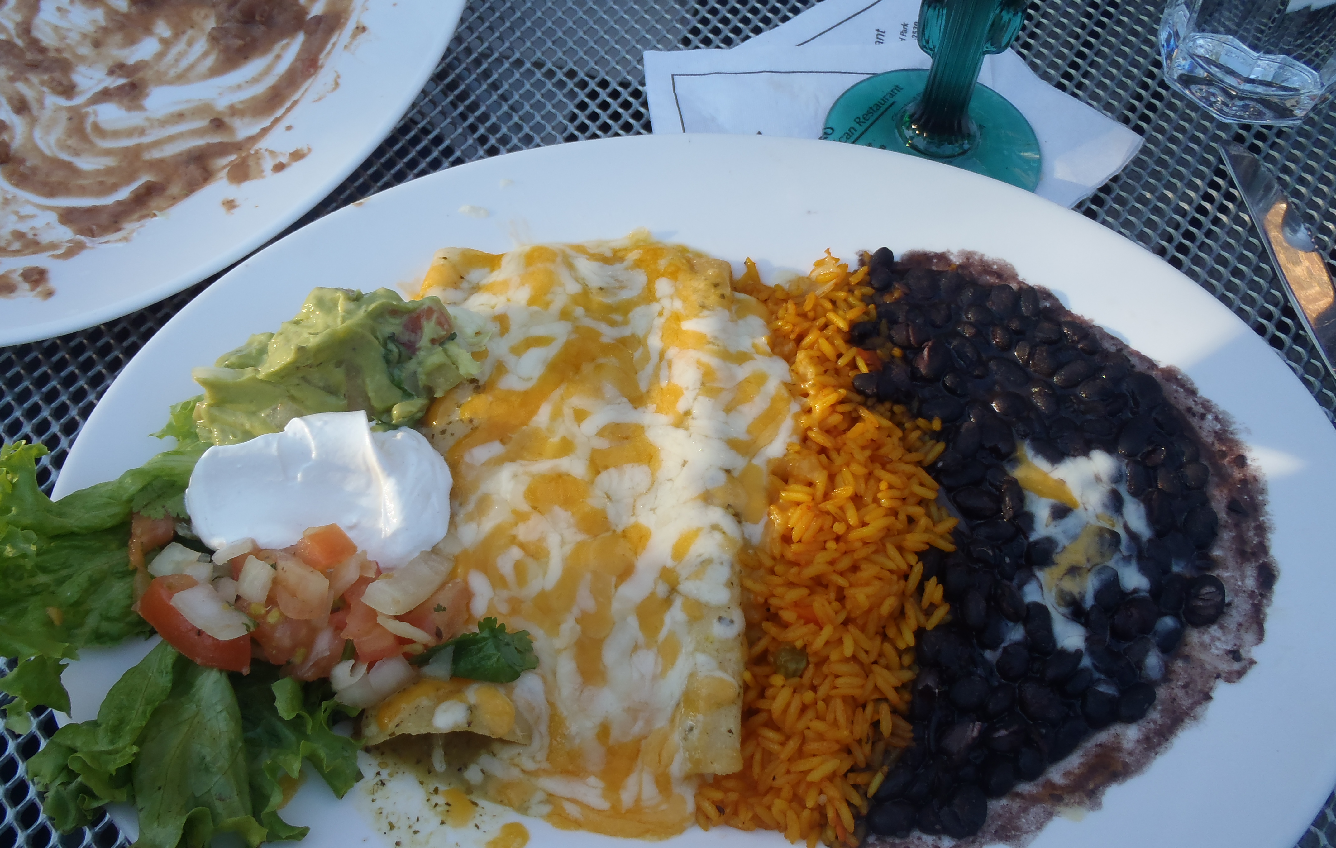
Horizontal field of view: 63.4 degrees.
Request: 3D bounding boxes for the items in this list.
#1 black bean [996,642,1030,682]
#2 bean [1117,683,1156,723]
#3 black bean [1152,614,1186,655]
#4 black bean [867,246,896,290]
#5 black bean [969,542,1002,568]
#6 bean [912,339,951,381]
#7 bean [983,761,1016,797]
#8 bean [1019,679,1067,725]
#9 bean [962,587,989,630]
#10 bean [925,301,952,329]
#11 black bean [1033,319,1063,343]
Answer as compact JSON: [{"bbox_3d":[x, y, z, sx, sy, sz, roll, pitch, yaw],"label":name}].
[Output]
[{"bbox_3d":[0.088,0.061,0.277,0.008,0.008,0.011,30,63,15],"label":"black bean"},{"bbox_3d":[0.119,0.071,0.274,0.012,0.007,0.009,-30,65,-17],"label":"bean"},{"bbox_3d":[0.131,0.055,0.283,0.008,0.007,0.011,20,61,10],"label":"black bean"},{"bbox_3d":[0.065,-0.047,0.330,0.008,0.007,0.015,14,61,6],"label":"black bean"},{"bbox_3d":[0.087,0.036,0.297,0.009,0.007,0.007,19,61,10],"label":"black bean"},{"bbox_3d":[0.079,-0.019,0.322,0.010,0.009,0.014,25,63,12],"label":"bean"},{"bbox_3d":[0.083,0.089,0.271,0.007,0.007,0.010,36,66,18],"label":"bean"},{"bbox_3d":[0.094,0.070,0.272,0.012,0.008,0.010,41,67,20],"label":"bean"},{"bbox_3d":[0.081,0.049,0.284,0.006,0.008,0.011,2,60,0],"label":"bean"},{"bbox_3d":[0.082,-0.033,0.325,0.008,0.007,0.009,6,60,1],"label":"bean"},{"bbox_3d":[0.117,-0.028,0.331,0.009,0.007,0.007,16,61,8],"label":"black bean"}]

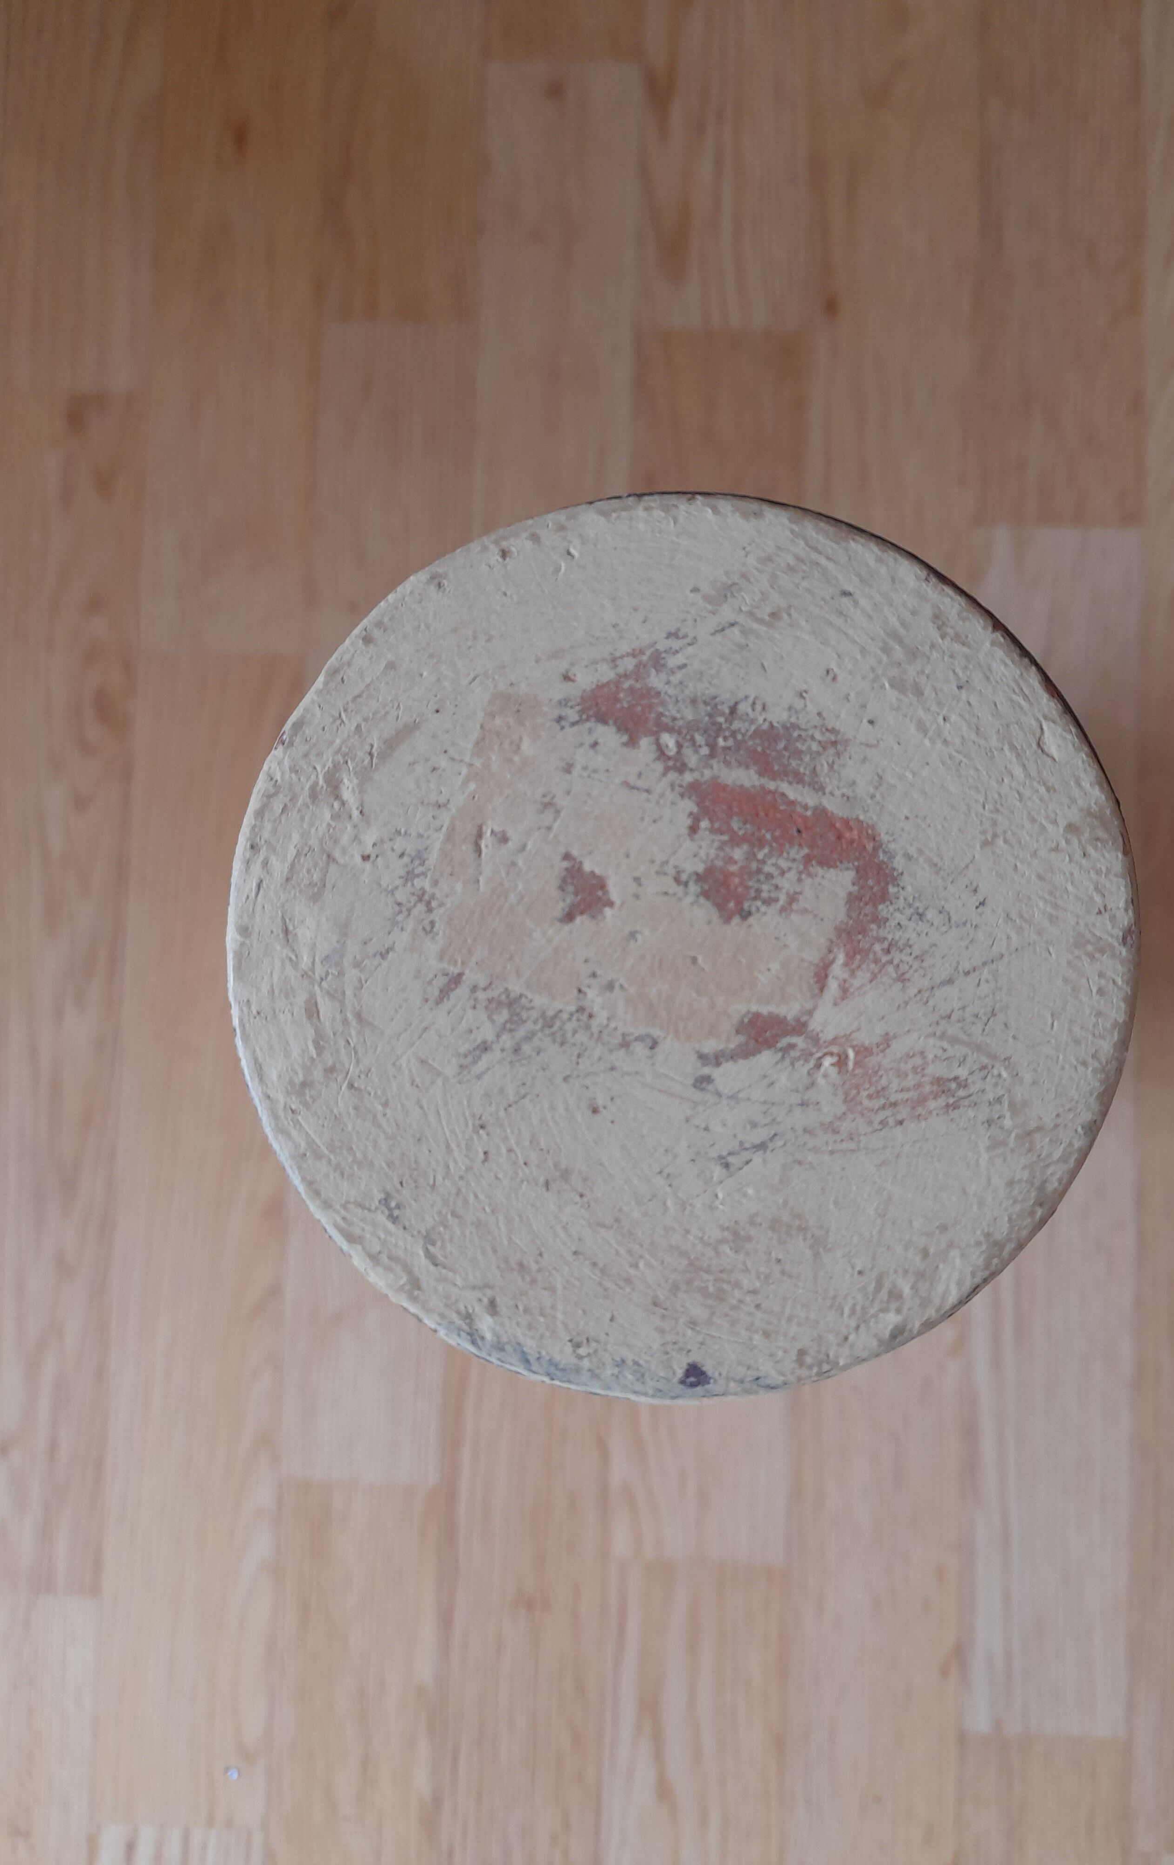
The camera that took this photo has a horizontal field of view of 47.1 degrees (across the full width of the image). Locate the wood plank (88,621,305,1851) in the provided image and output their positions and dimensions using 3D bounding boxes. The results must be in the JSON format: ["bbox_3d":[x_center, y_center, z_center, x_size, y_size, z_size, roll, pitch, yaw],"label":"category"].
[{"bbox_3d":[-0.153,0.118,0.535,0.070,0.010,0.458,2,88,2],"label":"wood plank"}]

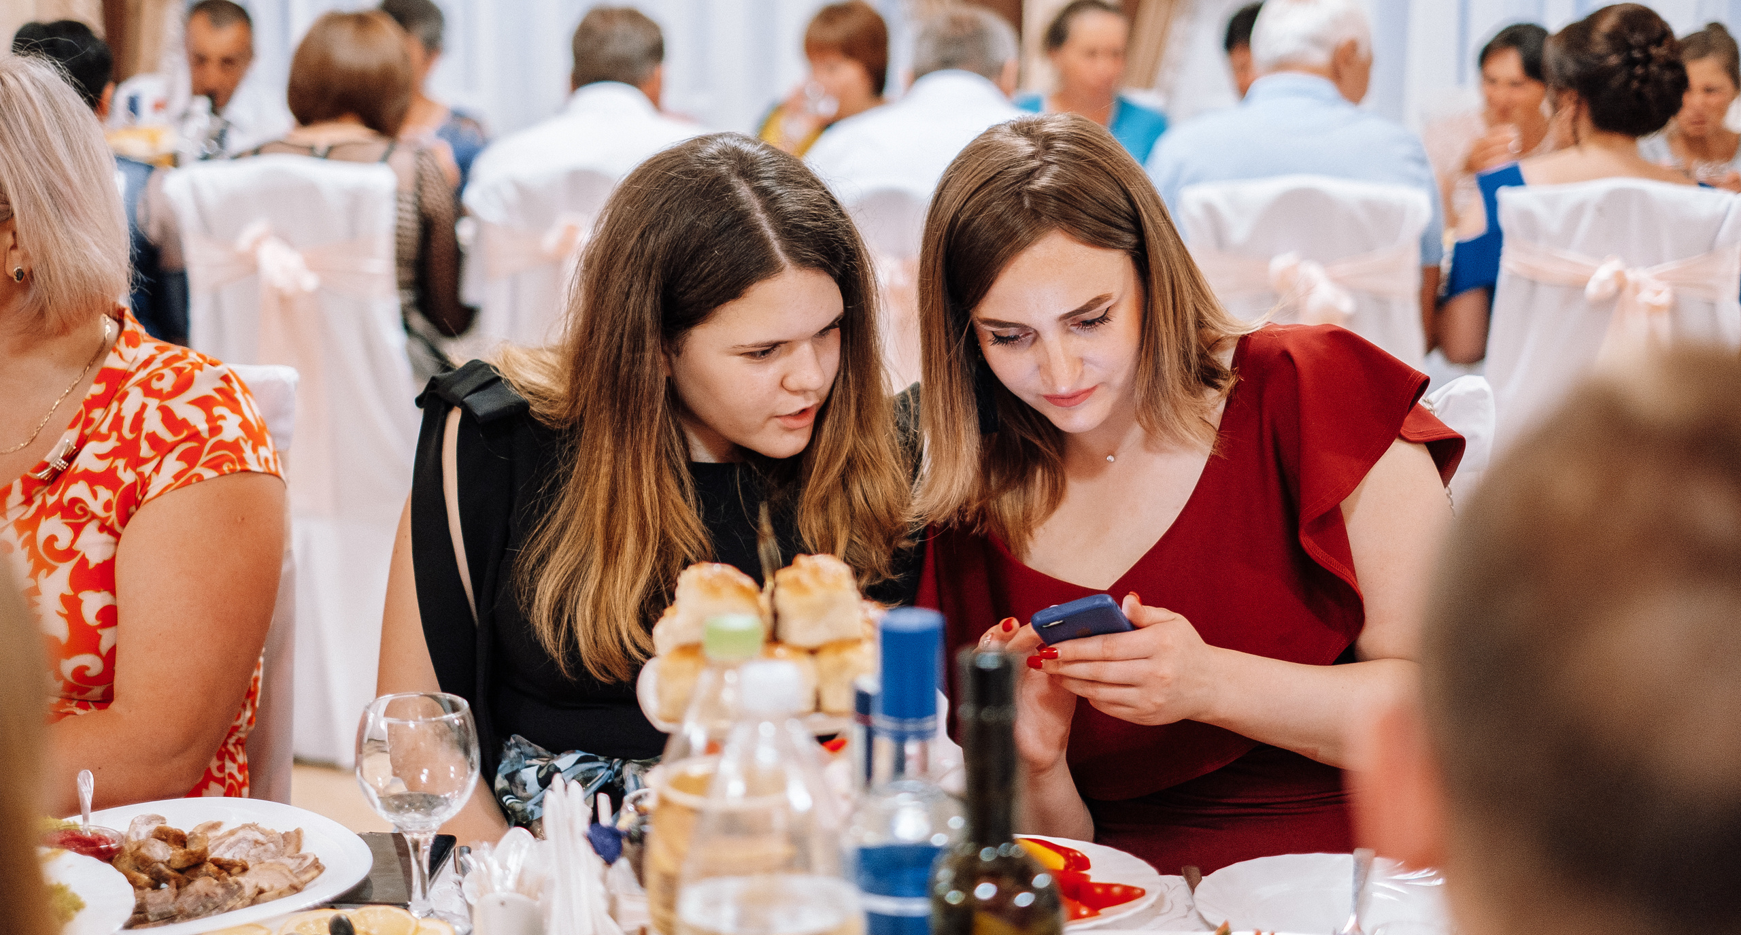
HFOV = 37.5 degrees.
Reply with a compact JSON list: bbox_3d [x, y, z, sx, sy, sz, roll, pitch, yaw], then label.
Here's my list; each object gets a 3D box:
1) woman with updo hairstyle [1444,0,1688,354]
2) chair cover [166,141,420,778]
[{"bbox_3d":[1.196,-0.132,4.421,0.480,1.260,0.750,1,12,3],"label":"woman with updo hairstyle"},{"bbox_3d":[-0.920,-0.030,4.481,0.430,1.010,0.520,2,12,8],"label":"chair cover"}]

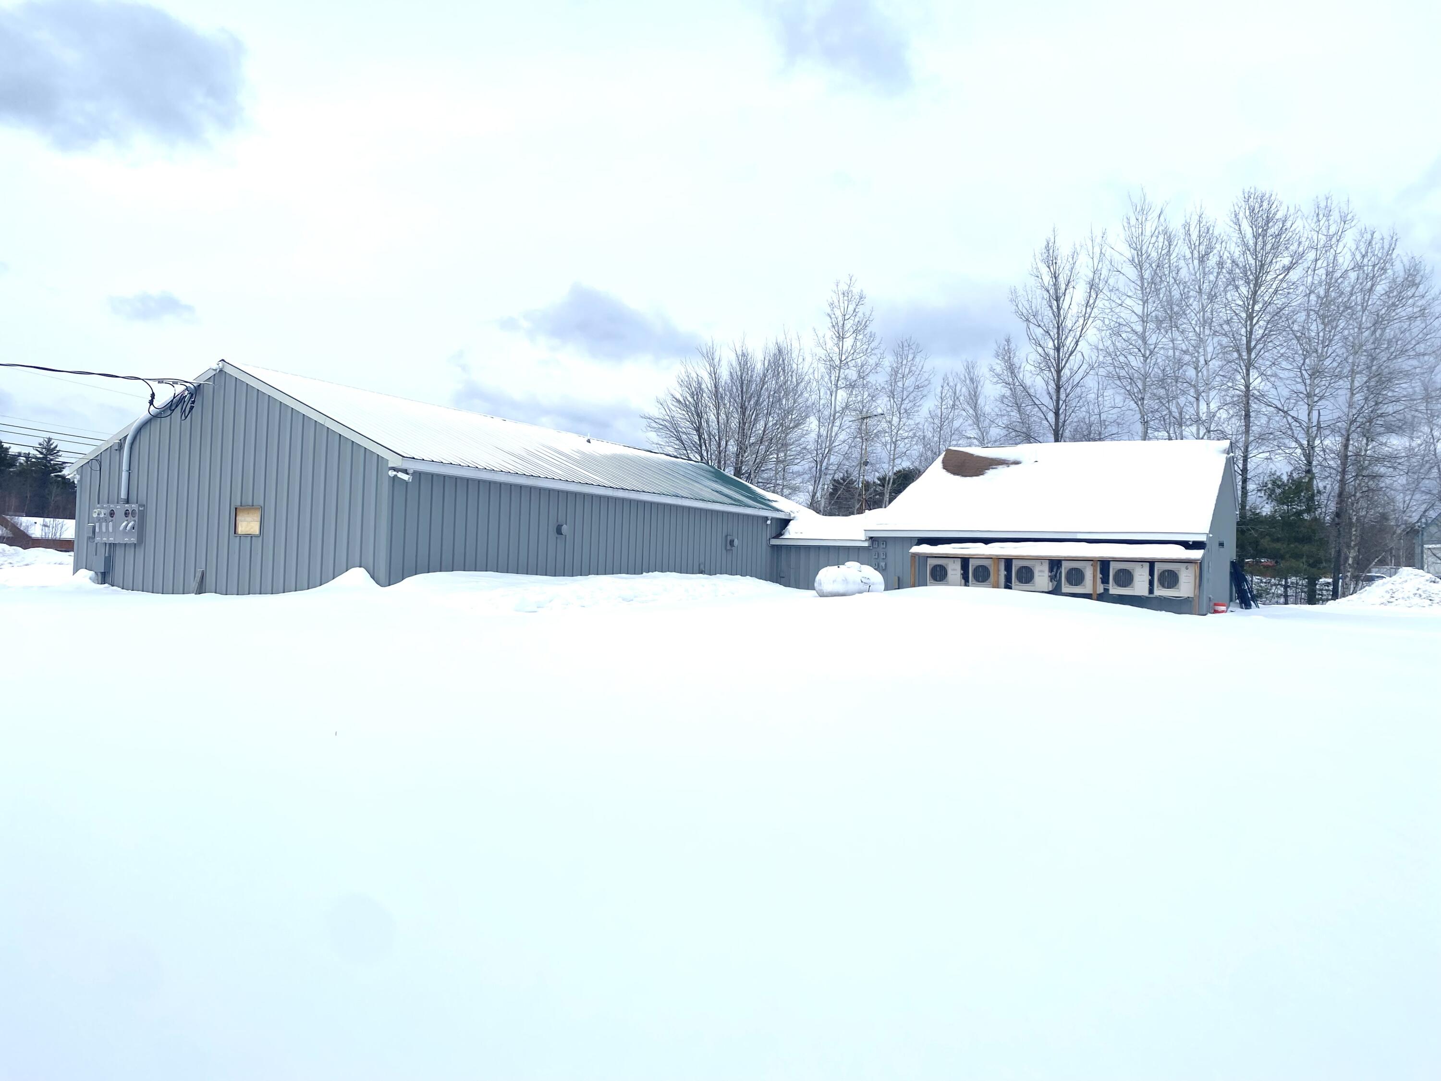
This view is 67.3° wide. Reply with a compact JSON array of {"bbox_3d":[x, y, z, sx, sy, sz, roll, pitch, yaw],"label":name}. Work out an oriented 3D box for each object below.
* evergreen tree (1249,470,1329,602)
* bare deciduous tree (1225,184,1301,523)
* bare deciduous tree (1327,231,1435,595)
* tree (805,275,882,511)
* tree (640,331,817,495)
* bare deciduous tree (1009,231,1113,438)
[{"bbox_3d":[19.470,-0.050,37.000,2.950,4.700,2.800,2,-2,0],"label":"evergreen tree"},{"bbox_3d":[19.460,-5.190,38.960,3.080,15.060,2.930,2,-2,0],"label":"bare deciduous tree"},{"bbox_3d":[23.780,-4.340,38.990,3.890,13.670,3.700,2,-2,0],"label":"bare deciduous tree"},{"bbox_3d":[5.300,-4.710,46.950,3.320,13.600,3.160,2,-2,0],"label":"tree"},{"bbox_3d":[0.250,-3.200,42.950,6.660,10.020,5.660,2,-2,0],"label":"tree"},{"bbox_3d":[12.450,-4.710,39.920,3.740,13.680,3.560,2,-2,0],"label":"bare deciduous tree"}]

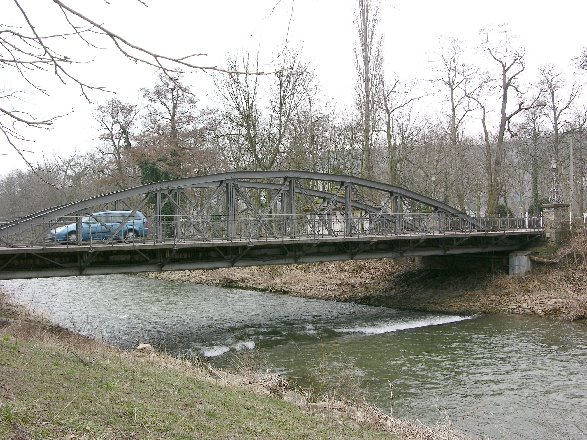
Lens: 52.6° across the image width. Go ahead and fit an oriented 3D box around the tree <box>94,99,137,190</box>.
[{"bbox_3d":[-22.370,-7.390,75.000,5.700,16.000,5.700,0,1,0],"label":"tree"}]

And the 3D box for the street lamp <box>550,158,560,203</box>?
[{"bbox_3d":[17.130,-2.580,38.800,0.620,2.880,0.620,-1,1,-32],"label":"street lamp"}]

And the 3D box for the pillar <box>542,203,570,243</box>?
[{"bbox_3d":[17.150,0.160,38.700,1.250,2.650,1.150,-1,1,-32],"label":"pillar"}]

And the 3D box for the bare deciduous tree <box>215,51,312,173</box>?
[{"bbox_3d":[-2.740,-7.500,56.000,9.000,17.000,8.500,0,1,0],"label":"bare deciduous tree"}]

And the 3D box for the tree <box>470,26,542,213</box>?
[{"bbox_3d":[22.400,-9.980,63.000,7.500,20.700,7.300,0,1,0],"label":"tree"}]

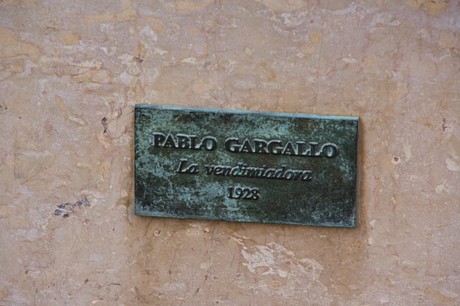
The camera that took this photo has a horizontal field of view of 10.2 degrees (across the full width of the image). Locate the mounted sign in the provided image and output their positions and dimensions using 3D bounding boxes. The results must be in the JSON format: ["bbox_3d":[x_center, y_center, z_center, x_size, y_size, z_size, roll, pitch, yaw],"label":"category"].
[{"bbox_3d":[0.021,0.017,3.292,0.285,0.146,0.012,3,21,7],"label":"mounted sign"}]

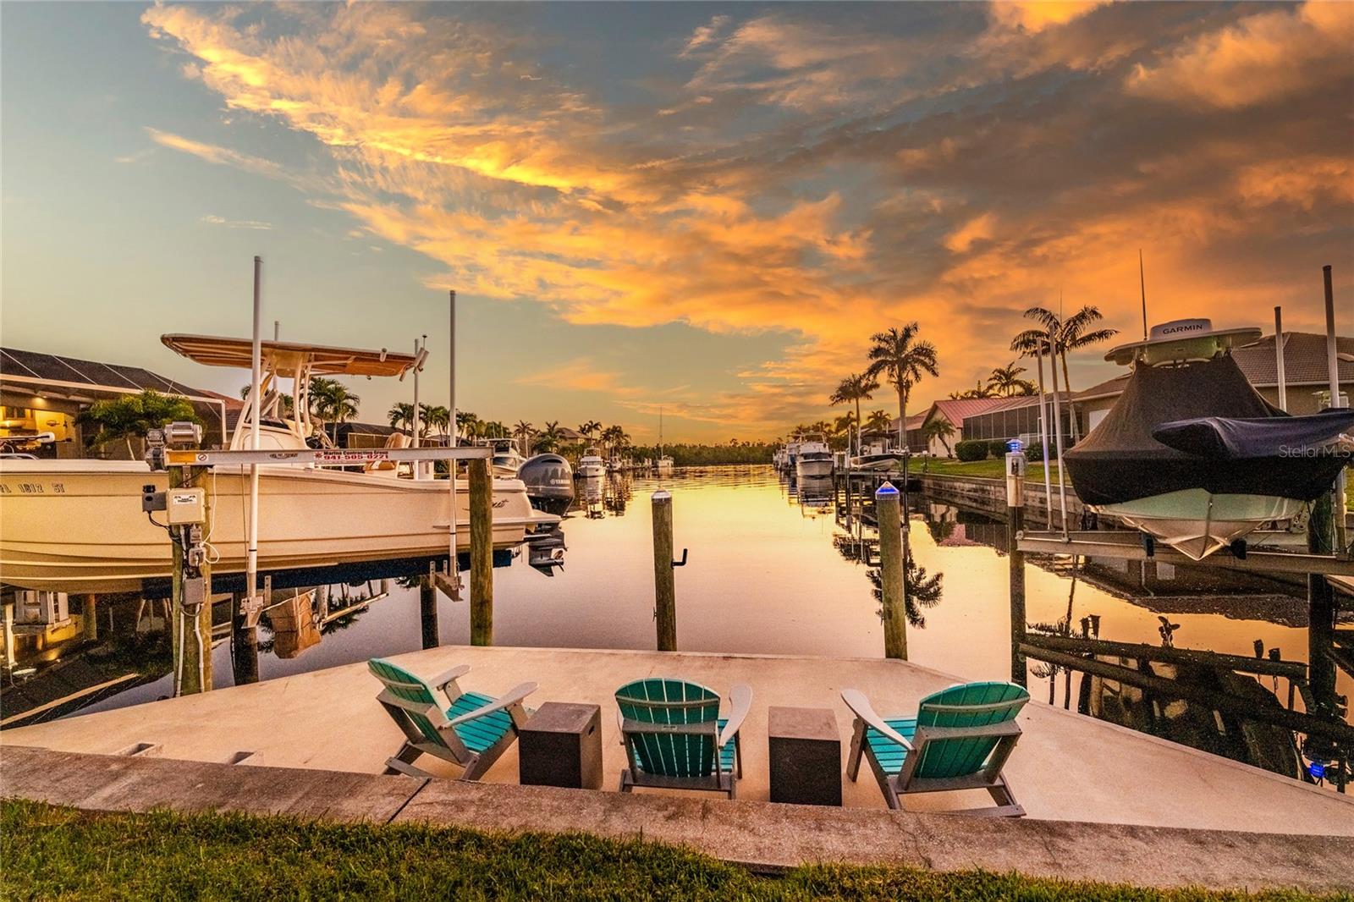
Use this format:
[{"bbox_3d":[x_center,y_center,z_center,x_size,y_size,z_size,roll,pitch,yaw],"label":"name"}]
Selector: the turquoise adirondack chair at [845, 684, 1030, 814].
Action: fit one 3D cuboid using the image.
[{"bbox_3d":[1.501,1.564,2.998,0.845,0.887,0.908,-1,-1,-4],"label":"turquoise adirondack chair"}]

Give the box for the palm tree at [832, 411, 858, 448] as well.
[{"bbox_3d":[26.217,-2.292,81.960,4.000,7.936,4.000,-1,-1,0],"label":"palm tree"}]

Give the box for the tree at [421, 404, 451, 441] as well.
[{"bbox_3d":[-19.746,-0.864,43.000,2.500,5.873,2.500,-1,-1,0],"label":"tree"}]

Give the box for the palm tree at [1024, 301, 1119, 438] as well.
[{"bbox_3d":[21.360,-3.582,29.000,5.000,8.678,5.000,-1,-1,0],"label":"palm tree"}]

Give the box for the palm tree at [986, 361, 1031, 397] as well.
[{"bbox_3d":[42.842,-5.463,68.000,5.000,12.292,5.000,-1,-1,0],"label":"palm tree"}]

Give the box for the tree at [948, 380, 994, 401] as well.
[{"bbox_3d":[36.437,-3.747,64.950,5.200,10.004,5.200,-1,-1,0],"label":"tree"}]

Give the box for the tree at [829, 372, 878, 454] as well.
[{"bbox_3d":[23.238,-4.250,67.941,6.000,11.717,6.000,-1,-1,0],"label":"tree"}]

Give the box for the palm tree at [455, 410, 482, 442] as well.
[{"bbox_3d":[-18.879,-0.660,47.969,2.600,6.202,2.600,-1,-1,0],"label":"palm tree"}]

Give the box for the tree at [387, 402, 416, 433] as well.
[{"bbox_3d":[-22.346,-0.749,42.968,2.500,6.450,2.500,-1,-1,0],"label":"tree"}]

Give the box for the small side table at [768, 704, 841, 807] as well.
[{"bbox_3d":[0.724,1.789,2.996,0.371,0.477,0.351,-1,-1,10],"label":"small side table"}]

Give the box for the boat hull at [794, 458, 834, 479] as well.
[{"bbox_3d":[15.875,1.960,61.000,3.900,2.200,11.000,-1,-1,8],"label":"boat hull"}]

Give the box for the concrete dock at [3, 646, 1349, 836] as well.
[{"bbox_3d":[-0.661,2.207,4.020,11.289,0.200,3.117,-1,-1,8],"label":"concrete dock"}]

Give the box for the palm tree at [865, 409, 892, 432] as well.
[{"bbox_3d":[28.804,-2.166,74.963,4.000,7.419,4.000,-1,-1,0],"label":"palm tree"}]

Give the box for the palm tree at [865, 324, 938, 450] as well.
[{"bbox_3d":[23.488,-6.241,55.000,7.100,14.250,7.100,-1,-1,0],"label":"palm tree"}]

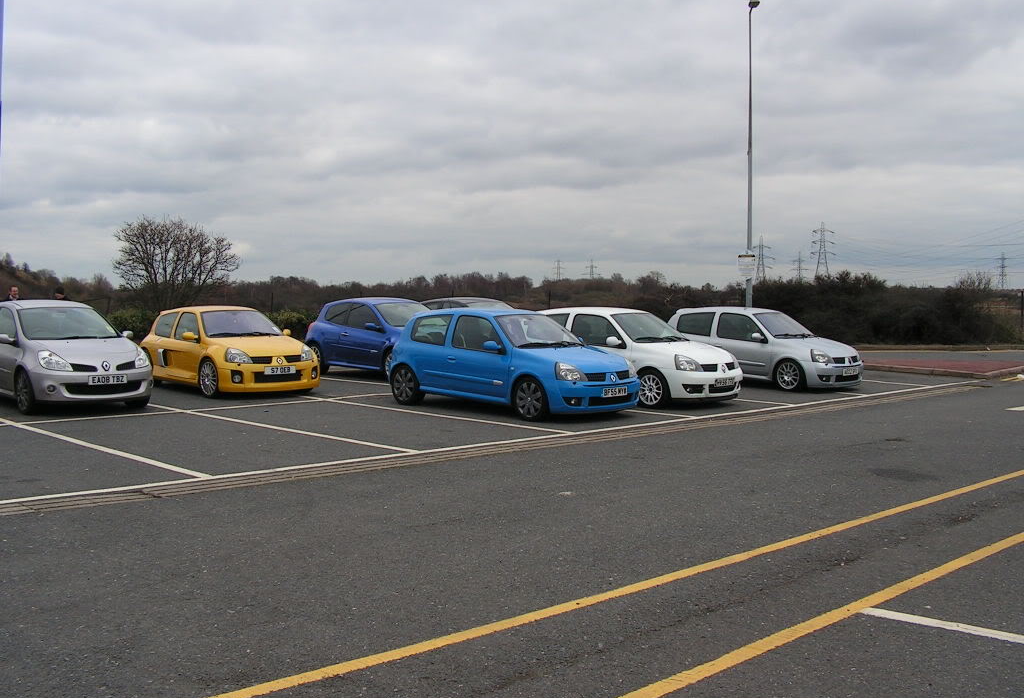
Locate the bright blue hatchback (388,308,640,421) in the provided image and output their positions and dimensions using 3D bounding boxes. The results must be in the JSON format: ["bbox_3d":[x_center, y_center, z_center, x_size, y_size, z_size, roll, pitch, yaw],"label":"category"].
[{"bbox_3d":[-0.019,0.148,15.123,3.815,1.420,1.690,3,4,43],"label":"bright blue hatchback"}]

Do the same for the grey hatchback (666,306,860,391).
[{"bbox_3d":[4.695,-0.043,20.095,1.690,1.420,3.815,-3,4,-43],"label":"grey hatchback"}]

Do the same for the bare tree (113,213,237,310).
[{"bbox_3d":[-11.985,-2.598,38.116,4.600,4.340,4.400,-1,3,-17],"label":"bare tree"}]

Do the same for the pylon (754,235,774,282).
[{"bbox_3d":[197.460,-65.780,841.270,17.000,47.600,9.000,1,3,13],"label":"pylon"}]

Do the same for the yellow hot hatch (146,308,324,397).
[{"bbox_3d":[-4.764,0.018,17.944,1.840,1.360,3.840,-2,4,-39],"label":"yellow hot hatch"}]

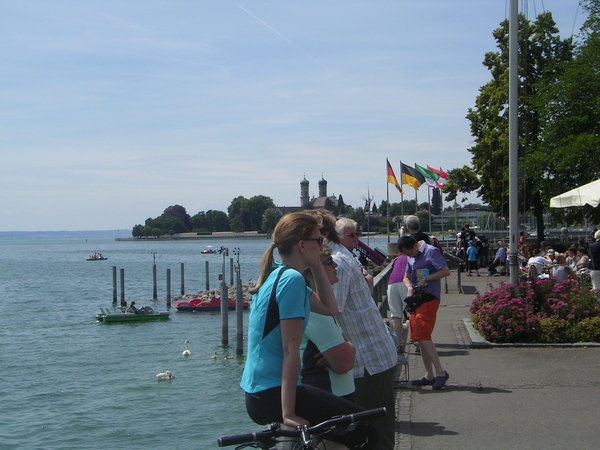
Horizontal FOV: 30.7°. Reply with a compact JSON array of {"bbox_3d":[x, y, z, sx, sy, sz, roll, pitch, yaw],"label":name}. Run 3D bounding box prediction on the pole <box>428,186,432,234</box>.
[{"bbox_3d":[10.056,-1.165,84.800,0.120,6.900,0.120,-1,-1,0],"label":"pole"}]

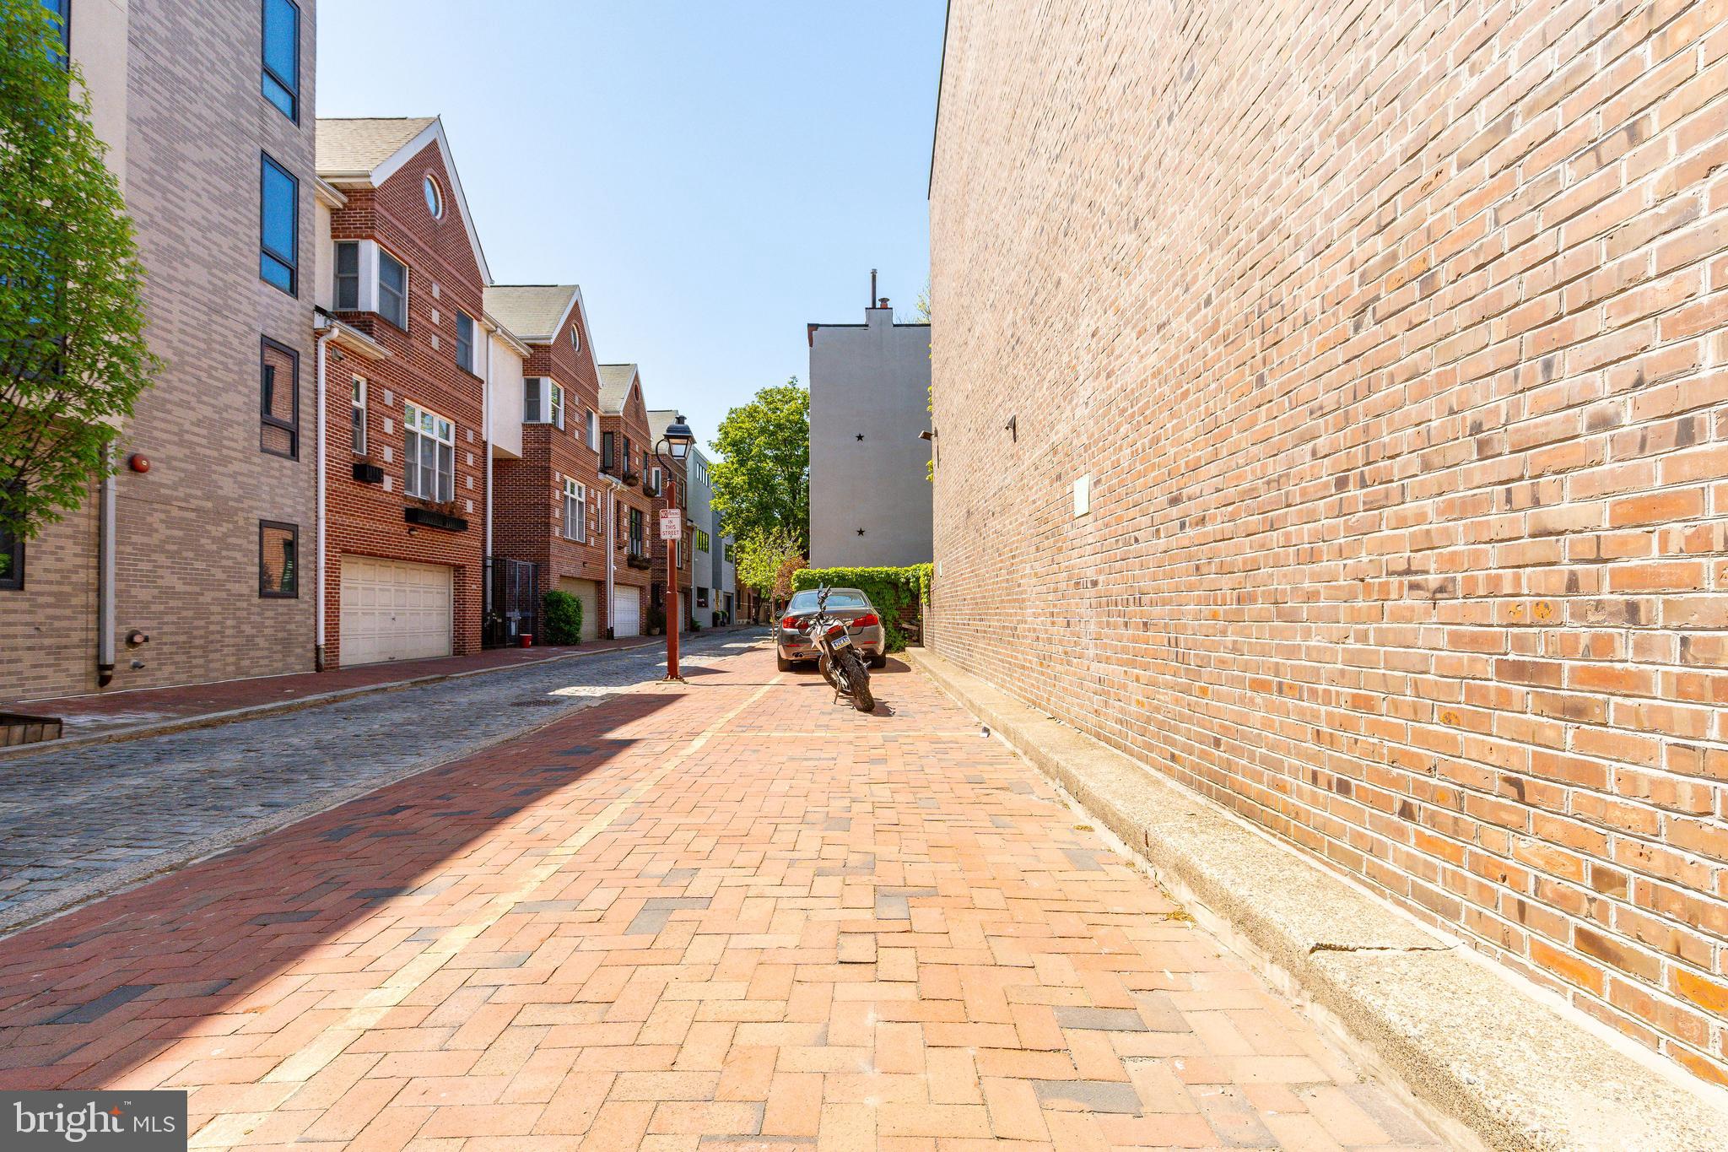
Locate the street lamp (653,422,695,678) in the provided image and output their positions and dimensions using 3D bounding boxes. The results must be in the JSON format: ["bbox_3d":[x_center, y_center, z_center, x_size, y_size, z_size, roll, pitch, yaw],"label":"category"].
[{"bbox_3d":[-2.860,-0.410,13.100,0.600,3.970,0.520,0,-2,0],"label":"street lamp"}]

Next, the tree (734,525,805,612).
[{"bbox_3d":[-3.120,0.220,28.600,2.400,3.800,2.400,0,-2,1],"label":"tree"}]

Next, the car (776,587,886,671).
[{"bbox_3d":[-0.590,0.945,16.150,1.870,1.460,4.850,0,-2,-2],"label":"car"}]

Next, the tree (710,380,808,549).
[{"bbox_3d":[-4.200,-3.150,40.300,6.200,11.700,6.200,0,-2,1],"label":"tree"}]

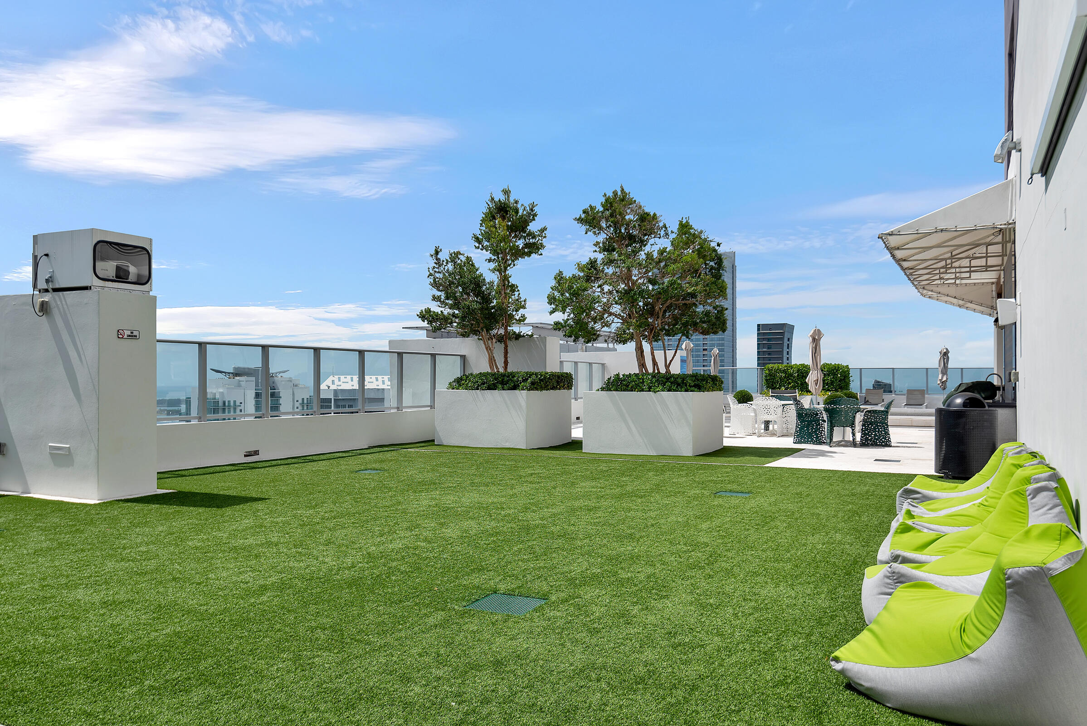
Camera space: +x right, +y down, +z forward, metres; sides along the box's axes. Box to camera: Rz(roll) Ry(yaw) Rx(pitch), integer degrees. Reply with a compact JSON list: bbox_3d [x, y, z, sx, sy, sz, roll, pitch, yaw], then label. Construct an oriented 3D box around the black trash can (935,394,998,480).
[{"bbox_3d":[5.040,0.860,9.730,0.730,0.990,0.730,0,-1,0],"label":"black trash can"}]

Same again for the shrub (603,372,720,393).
[{"bbox_3d":[1.951,0.335,13.628,1.672,0.357,1.752,-1,-1,27],"label":"shrub"}]

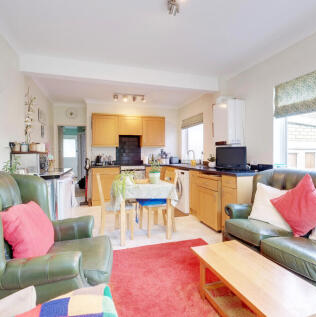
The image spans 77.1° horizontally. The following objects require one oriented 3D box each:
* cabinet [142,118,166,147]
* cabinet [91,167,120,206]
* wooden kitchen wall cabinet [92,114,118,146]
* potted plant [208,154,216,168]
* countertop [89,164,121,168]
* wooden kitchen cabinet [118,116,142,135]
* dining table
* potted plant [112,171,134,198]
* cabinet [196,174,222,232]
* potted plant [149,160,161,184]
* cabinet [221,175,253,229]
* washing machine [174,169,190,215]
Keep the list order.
[{"bbox_3d":[-0.109,-0.679,5.060,0.597,0.747,0.040,-1,2,-18],"label":"cabinet"},{"bbox_3d":[-1.224,0.609,4.711,0.620,0.885,0.580,-1,2,-18],"label":"cabinet"},{"bbox_3d":[-1.250,-0.674,4.772,0.600,0.750,0.050,-1,1,-18],"label":"wooden kitchen wall cabinet"},{"bbox_3d":[1.058,0.042,3.849,0.145,0.260,0.145,-1,2,-18],"label":"potted plant"},{"bbox_3d":[-1.310,0.179,4.829,0.720,0.040,0.610,-1,1,-18],"label":"countertop"},{"bbox_3d":[-0.691,-0.839,5.035,0.600,0.475,0.025,-1,1,-18],"label":"wooden kitchen cabinet"},{"bbox_3d":[-0.227,0.713,2.850,0.770,0.760,0.750,-1,2,-18],"label":"dining table"},{"bbox_3d":[-0.446,0.333,2.552,0.265,0.335,0.250,-1,1,-18],"label":"potted plant"},{"bbox_3d":[1.067,0.631,3.212,0.580,0.885,0.650,-1,2,-18],"label":"cabinet"},{"bbox_3d":[-0.055,0.184,2.751,0.150,0.320,0.150,-1,1,-18],"label":"potted plant"},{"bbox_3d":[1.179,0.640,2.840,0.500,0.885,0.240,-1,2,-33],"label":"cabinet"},{"bbox_3d":[0.695,0.634,4.168,0.570,0.840,0.600,-1,1,-18],"label":"washing machine"}]

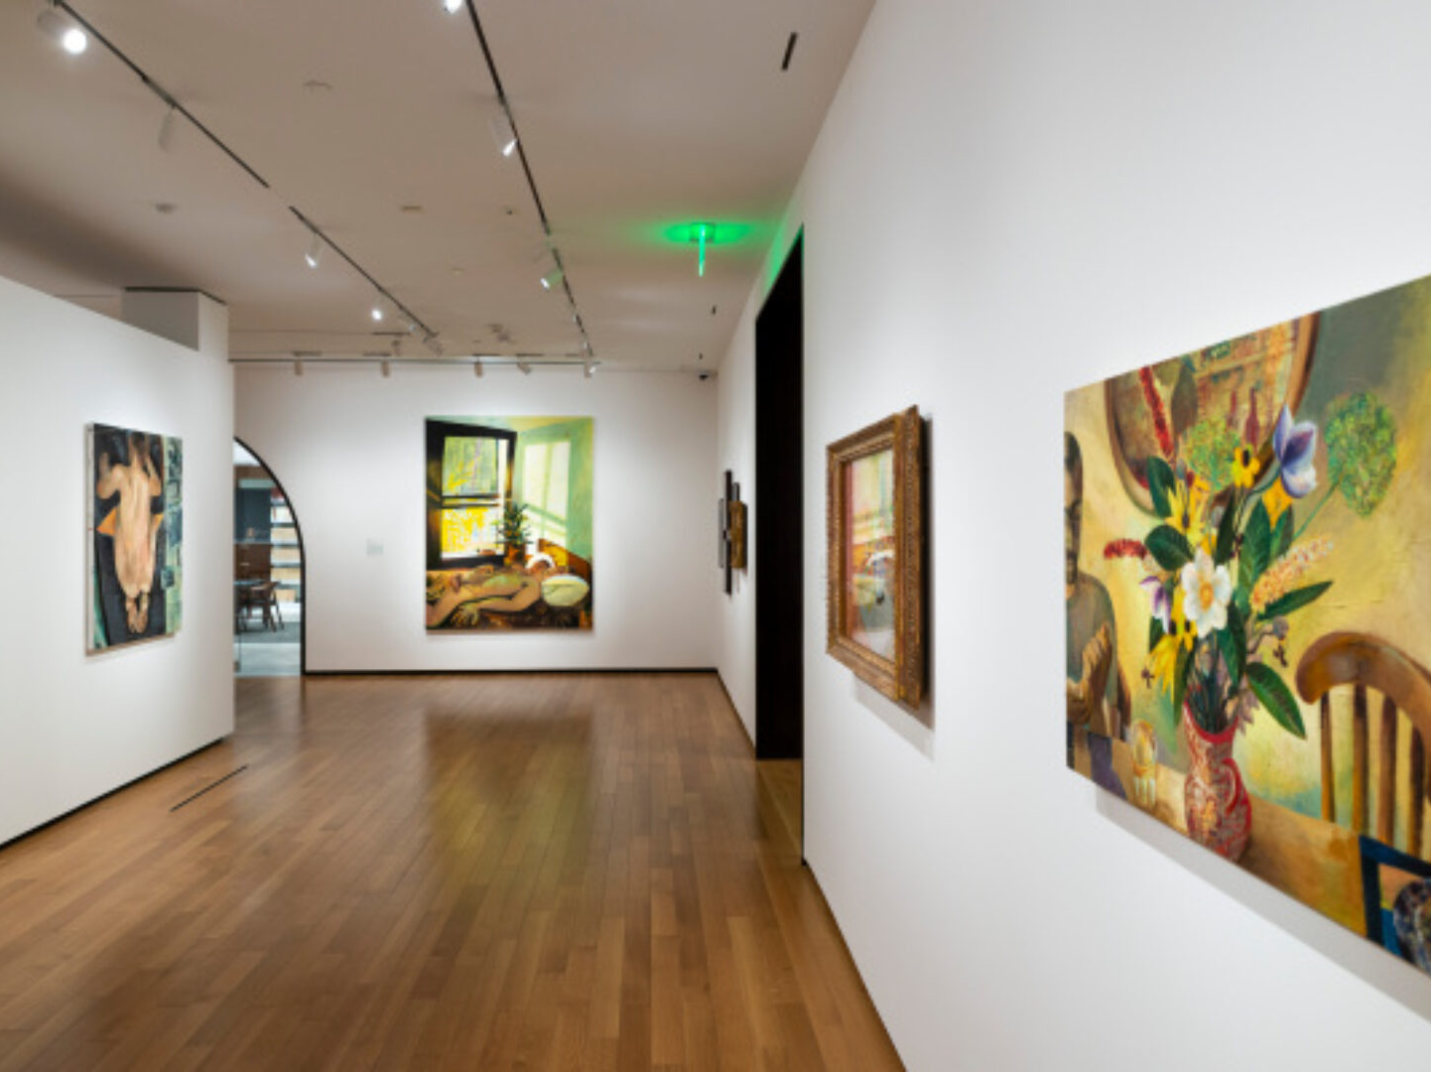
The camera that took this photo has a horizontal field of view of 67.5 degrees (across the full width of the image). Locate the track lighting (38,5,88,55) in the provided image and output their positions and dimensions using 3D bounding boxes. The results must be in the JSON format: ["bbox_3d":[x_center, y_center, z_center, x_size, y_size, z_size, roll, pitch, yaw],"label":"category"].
[{"bbox_3d":[-2.057,-1.591,3.371,0.146,0.126,0.080,0,1,34],"label":"track lighting"}]

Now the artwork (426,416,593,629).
[{"bbox_3d":[-2.176,-0.129,11.378,1.764,2.271,0.050,0,0,-3],"label":"artwork"}]

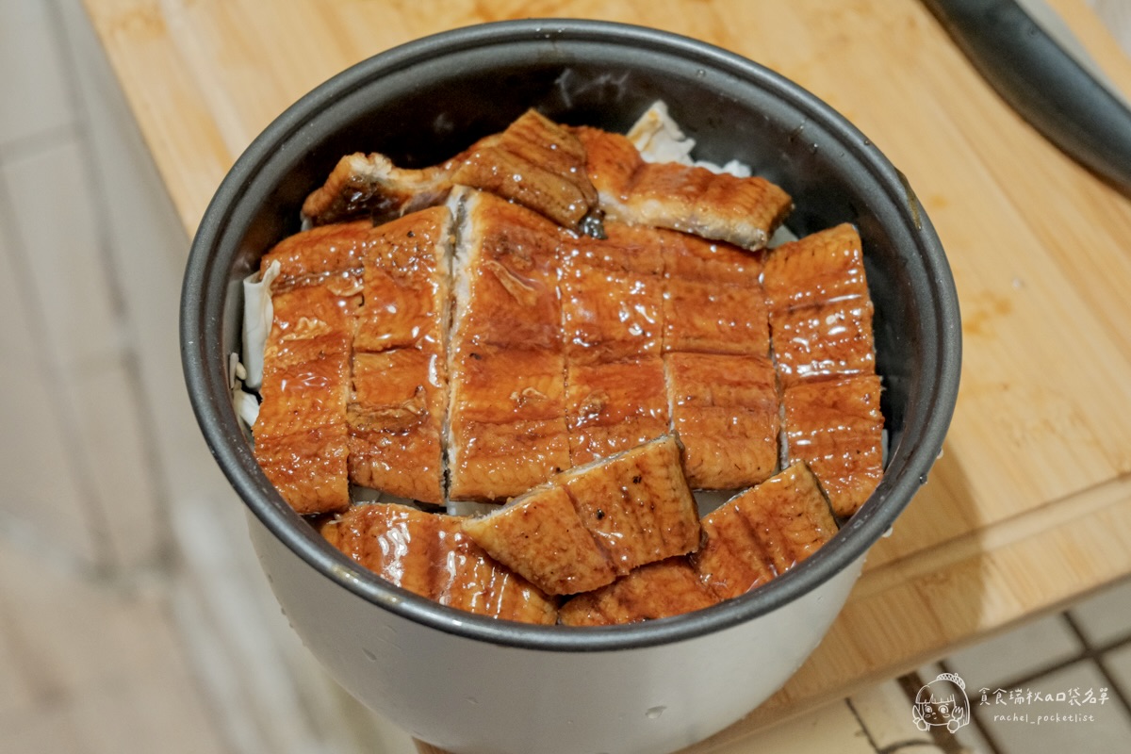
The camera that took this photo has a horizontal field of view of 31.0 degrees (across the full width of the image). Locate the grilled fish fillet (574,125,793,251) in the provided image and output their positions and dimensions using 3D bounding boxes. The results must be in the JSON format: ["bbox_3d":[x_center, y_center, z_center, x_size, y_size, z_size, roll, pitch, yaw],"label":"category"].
[{"bbox_3d":[0.033,-0.055,0.623,0.067,0.019,0.022,16,56,8],"label":"grilled fish fillet"}]

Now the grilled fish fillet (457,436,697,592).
[{"bbox_3d":[0.007,0.043,0.555,0.062,0.017,0.029,-22,59,-17],"label":"grilled fish fillet"}]

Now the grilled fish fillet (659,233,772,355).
[{"bbox_3d":[0.044,-0.022,0.609,0.030,0.015,0.047,1,56,-2],"label":"grilled fish fillet"}]

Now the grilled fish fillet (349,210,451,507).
[{"bbox_3d":[-0.047,-0.006,0.593,0.025,0.017,0.096,1,56,-2],"label":"grilled fish fillet"}]

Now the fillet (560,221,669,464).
[{"bbox_3d":[0.015,-0.007,0.598,0.029,0.016,0.087,1,56,-2],"label":"fillet"}]

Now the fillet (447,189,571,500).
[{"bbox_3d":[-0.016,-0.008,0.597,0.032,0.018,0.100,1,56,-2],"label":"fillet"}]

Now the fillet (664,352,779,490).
[{"bbox_3d":[0.045,0.015,0.584,0.031,0.015,0.041,1,56,-3],"label":"fillet"}]

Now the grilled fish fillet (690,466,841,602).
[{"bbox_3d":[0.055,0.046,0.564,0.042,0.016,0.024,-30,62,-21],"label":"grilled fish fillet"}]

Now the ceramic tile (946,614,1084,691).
[{"bbox_3d":[0.139,0.080,0.665,0.042,0.007,0.042,-19,59,-15],"label":"ceramic tile"}]

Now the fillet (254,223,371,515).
[{"bbox_3d":[-0.073,-0.002,0.591,0.029,0.017,0.093,1,56,-3],"label":"fillet"}]

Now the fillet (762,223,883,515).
[{"bbox_3d":[0.076,-0.001,0.597,0.027,0.016,0.095,-1,56,-3],"label":"fillet"}]

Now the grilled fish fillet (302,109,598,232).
[{"bbox_3d":[-0.035,-0.054,0.620,0.086,0.026,0.040,-6,56,-7],"label":"grilled fish fillet"}]

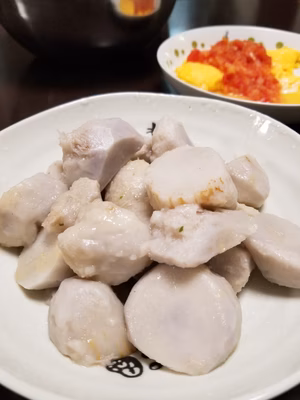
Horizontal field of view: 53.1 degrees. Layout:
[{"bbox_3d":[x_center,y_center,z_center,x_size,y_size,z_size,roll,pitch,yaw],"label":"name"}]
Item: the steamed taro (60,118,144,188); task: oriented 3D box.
[{"bbox_3d":[-0.032,-0.030,0.199,0.046,0.039,0.049,20,47,18],"label":"steamed taro"}]

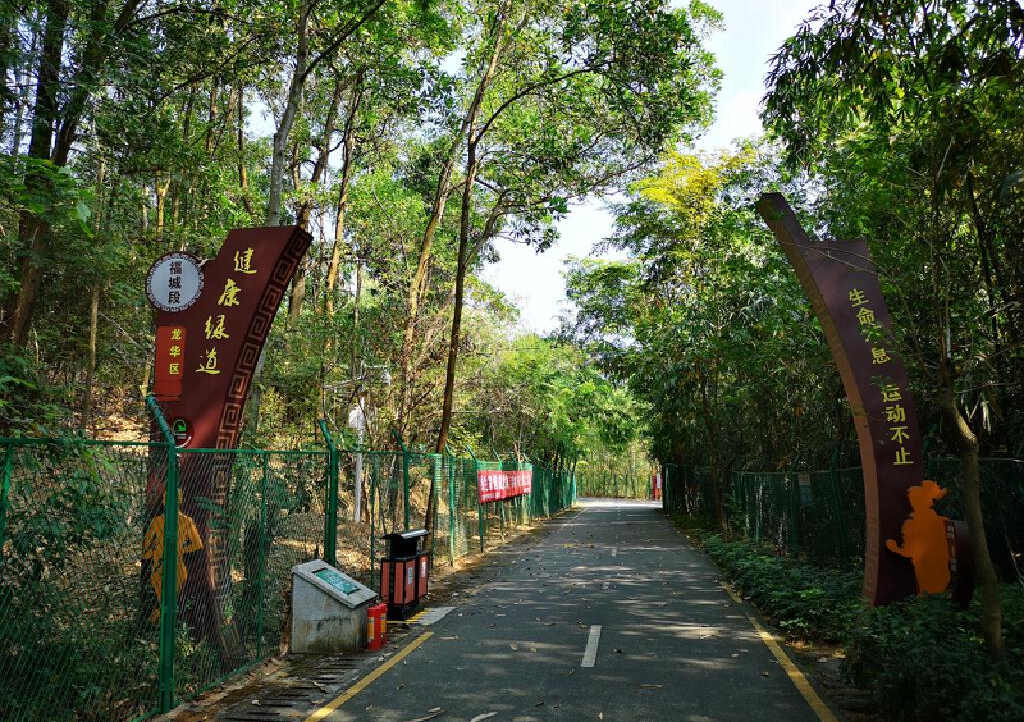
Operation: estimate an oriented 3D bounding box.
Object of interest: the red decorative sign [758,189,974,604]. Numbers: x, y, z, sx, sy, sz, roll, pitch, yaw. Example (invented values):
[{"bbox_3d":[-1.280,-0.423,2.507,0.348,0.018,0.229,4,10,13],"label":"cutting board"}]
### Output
[{"bbox_3d":[4.192,0.448,9.666,2.074,5.003,0.470,-1,-8,5],"label":"red decorative sign"}]

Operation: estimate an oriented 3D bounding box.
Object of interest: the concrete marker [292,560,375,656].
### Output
[{"bbox_3d":[-1.705,2.384,7.779,0.610,0.760,0.700,-1,-8,8],"label":"concrete marker"}]

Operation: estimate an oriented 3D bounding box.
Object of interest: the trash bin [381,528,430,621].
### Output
[{"bbox_3d":[-1.282,2.519,9.566,0.330,0.970,0.960,-1,-8,9],"label":"trash bin"}]

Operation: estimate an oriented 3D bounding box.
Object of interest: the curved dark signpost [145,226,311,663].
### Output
[{"bbox_3d":[-3.008,0.709,8.409,1.682,4.248,0.460,-1,-8,6],"label":"curved dark signpost"}]

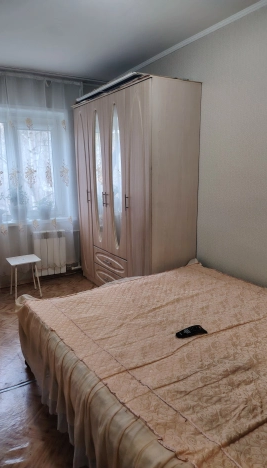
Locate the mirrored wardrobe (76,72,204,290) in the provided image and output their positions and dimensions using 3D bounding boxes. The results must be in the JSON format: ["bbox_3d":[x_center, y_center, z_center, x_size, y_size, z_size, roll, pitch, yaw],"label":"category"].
[{"bbox_3d":[-0.039,-0.364,3.540,0.524,2.106,1.597,-8,14,-31],"label":"mirrored wardrobe"}]

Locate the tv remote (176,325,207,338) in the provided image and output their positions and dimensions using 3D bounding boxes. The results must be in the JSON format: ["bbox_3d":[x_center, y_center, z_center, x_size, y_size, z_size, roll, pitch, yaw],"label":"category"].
[{"bbox_3d":[0.320,0.549,1.809,0.168,0.021,0.062,-6,13,-23],"label":"tv remote"}]

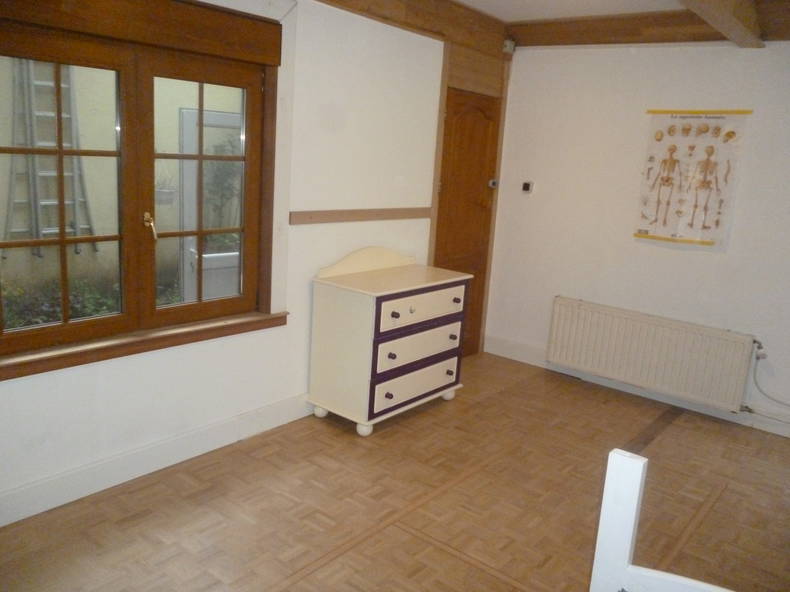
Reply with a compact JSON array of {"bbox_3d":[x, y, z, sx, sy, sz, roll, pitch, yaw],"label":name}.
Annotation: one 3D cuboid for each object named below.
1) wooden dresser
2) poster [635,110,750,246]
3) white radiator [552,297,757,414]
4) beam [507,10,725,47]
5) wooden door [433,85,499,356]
[{"bbox_3d":[-0.004,0.222,3.956,0.479,1.000,0.980,13,16,38],"label":"wooden dresser"},{"bbox_3d":[1.915,-0.764,4.187,0.639,0.860,0.015,13,16,38],"label":"poster"},{"bbox_3d":[1.726,0.369,4.466,1.348,0.504,0.085,13,16,38],"label":"white radiator"},{"bbox_3d":[1.452,-1.810,4.361,1.539,0.171,0.080,13,16,38],"label":"beam"},{"bbox_3d":[0.507,-0.473,4.826,0.040,2.040,0.731,13,16,38],"label":"wooden door"}]

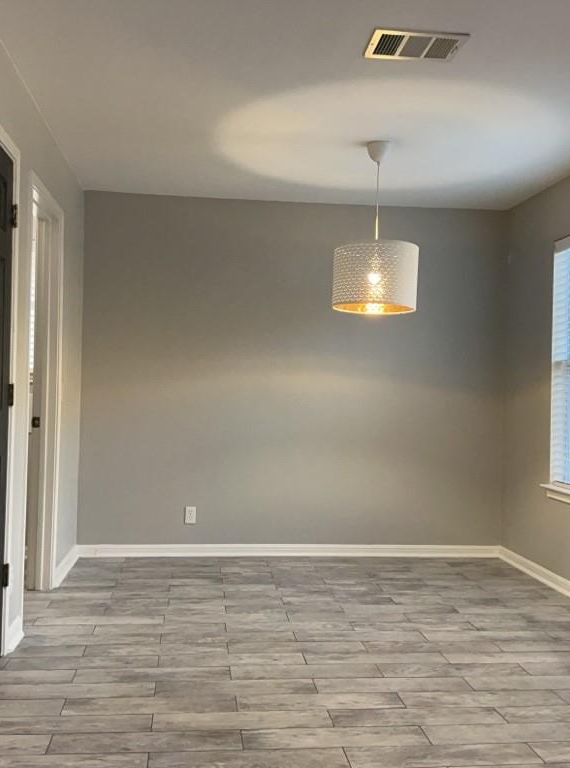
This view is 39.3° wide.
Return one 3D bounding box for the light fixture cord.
[{"bbox_3d":[0.475,-0.934,4.136,0.016,0.448,0.016,1,-1,-6],"label":"light fixture cord"}]

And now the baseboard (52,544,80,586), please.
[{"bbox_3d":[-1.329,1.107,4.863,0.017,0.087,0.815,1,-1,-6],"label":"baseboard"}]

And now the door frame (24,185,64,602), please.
[{"bbox_3d":[-1.276,0.089,4.019,0.140,2.108,0.890,1,-1,-6],"label":"door frame"}]

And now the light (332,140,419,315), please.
[{"bbox_3d":[0.473,-0.818,4.135,0.440,0.874,0.440,1,-1,-6],"label":"light"}]

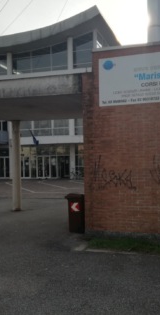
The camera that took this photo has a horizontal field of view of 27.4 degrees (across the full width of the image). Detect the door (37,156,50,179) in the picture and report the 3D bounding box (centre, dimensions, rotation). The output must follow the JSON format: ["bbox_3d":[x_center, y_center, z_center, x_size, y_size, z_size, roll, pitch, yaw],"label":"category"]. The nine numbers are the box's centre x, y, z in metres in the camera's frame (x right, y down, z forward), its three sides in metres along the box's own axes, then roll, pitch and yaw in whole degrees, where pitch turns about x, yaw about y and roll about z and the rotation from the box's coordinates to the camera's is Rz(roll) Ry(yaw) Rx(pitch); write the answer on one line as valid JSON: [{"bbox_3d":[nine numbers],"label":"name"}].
[{"bbox_3d":[-3.789,1.058,34.482,1.558,2.283,0.120,-1,-1,18],"label":"door"}]

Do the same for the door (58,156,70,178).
[{"bbox_3d":[-1.619,1.052,33.787,1.364,2.247,0.120,-1,-1,18],"label":"door"}]

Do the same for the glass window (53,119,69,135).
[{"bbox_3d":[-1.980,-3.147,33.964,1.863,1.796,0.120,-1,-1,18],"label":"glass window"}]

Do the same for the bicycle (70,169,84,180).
[{"bbox_3d":[-0.211,1.654,31.500,1.680,1.080,0.550,-1,-1,18],"label":"bicycle"}]

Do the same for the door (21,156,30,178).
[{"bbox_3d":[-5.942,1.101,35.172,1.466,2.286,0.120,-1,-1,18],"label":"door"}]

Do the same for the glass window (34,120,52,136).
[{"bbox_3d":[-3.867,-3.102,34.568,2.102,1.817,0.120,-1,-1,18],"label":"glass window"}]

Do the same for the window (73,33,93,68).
[{"bbox_3d":[0.316,-10.813,33.340,2.106,3.732,0.120,-1,-1,18],"label":"window"}]

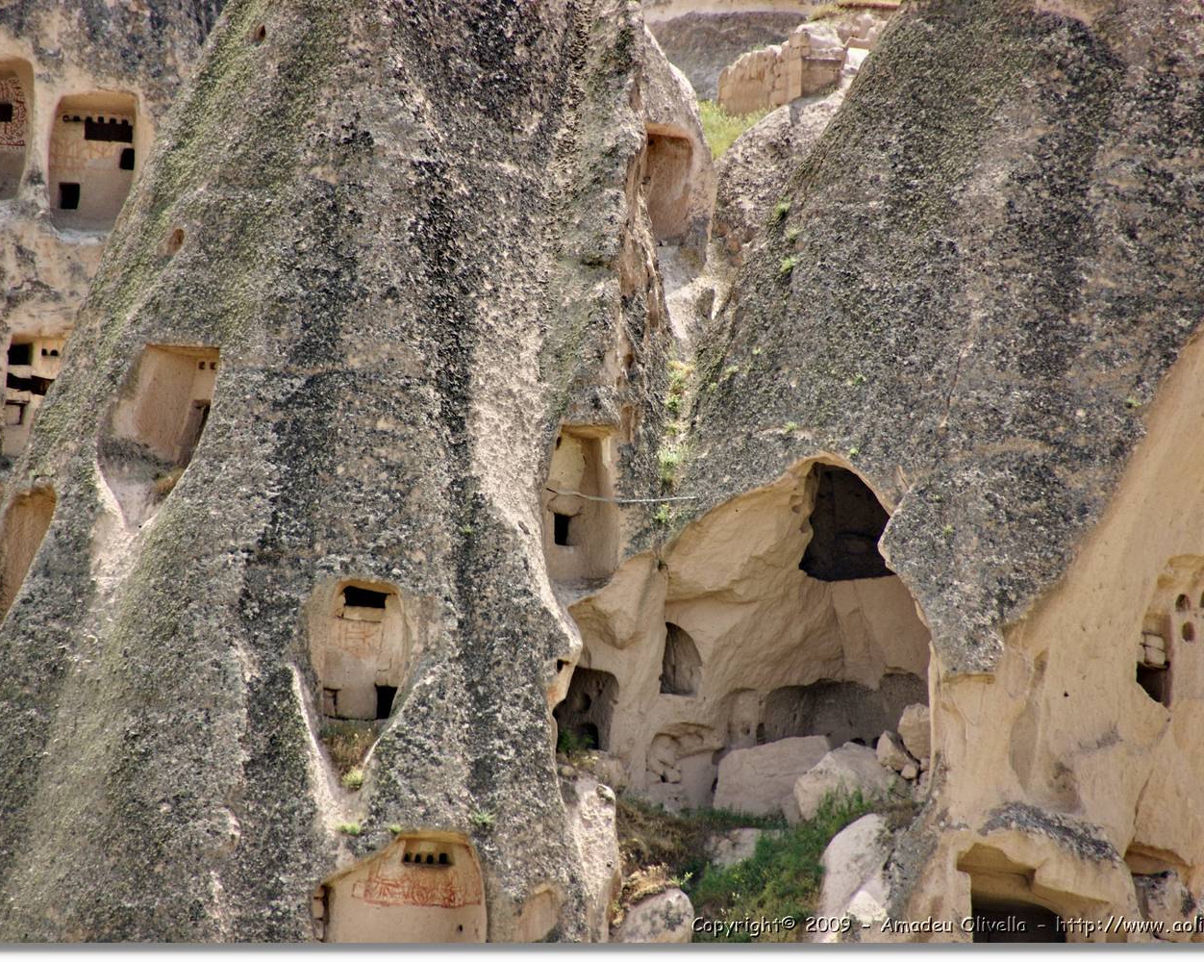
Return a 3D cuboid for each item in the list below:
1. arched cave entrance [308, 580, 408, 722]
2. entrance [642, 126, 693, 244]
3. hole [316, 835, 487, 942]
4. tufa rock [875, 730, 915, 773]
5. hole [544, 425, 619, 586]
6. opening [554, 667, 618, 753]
[{"bbox_3d":[-2.939,2.051,181.000,1.200,1.680,0.700,0,-6,3],"label":"arched cave entrance"},{"bbox_3d":[0.809,-3.762,191.000,0.720,1.480,0.600,1,-6,-12],"label":"entrance"},{"bbox_3d":[-2.417,5.037,179.500,2.050,1.700,0.800,0,-6,0],"label":"hole"},{"bbox_3d":[3.569,3.296,183.000,0.460,0.500,0.450,0,-6,0],"label":"tufa rock"},{"bbox_3d":[-0.246,0.294,182.500,0.820,1.850,0.700,2,-6,-18],"label":"hole"},{"bbox_3d":[-0.214,2.796,184.000,0.820,1.020,0.800,1,-6,-12],"label":"opening"}]

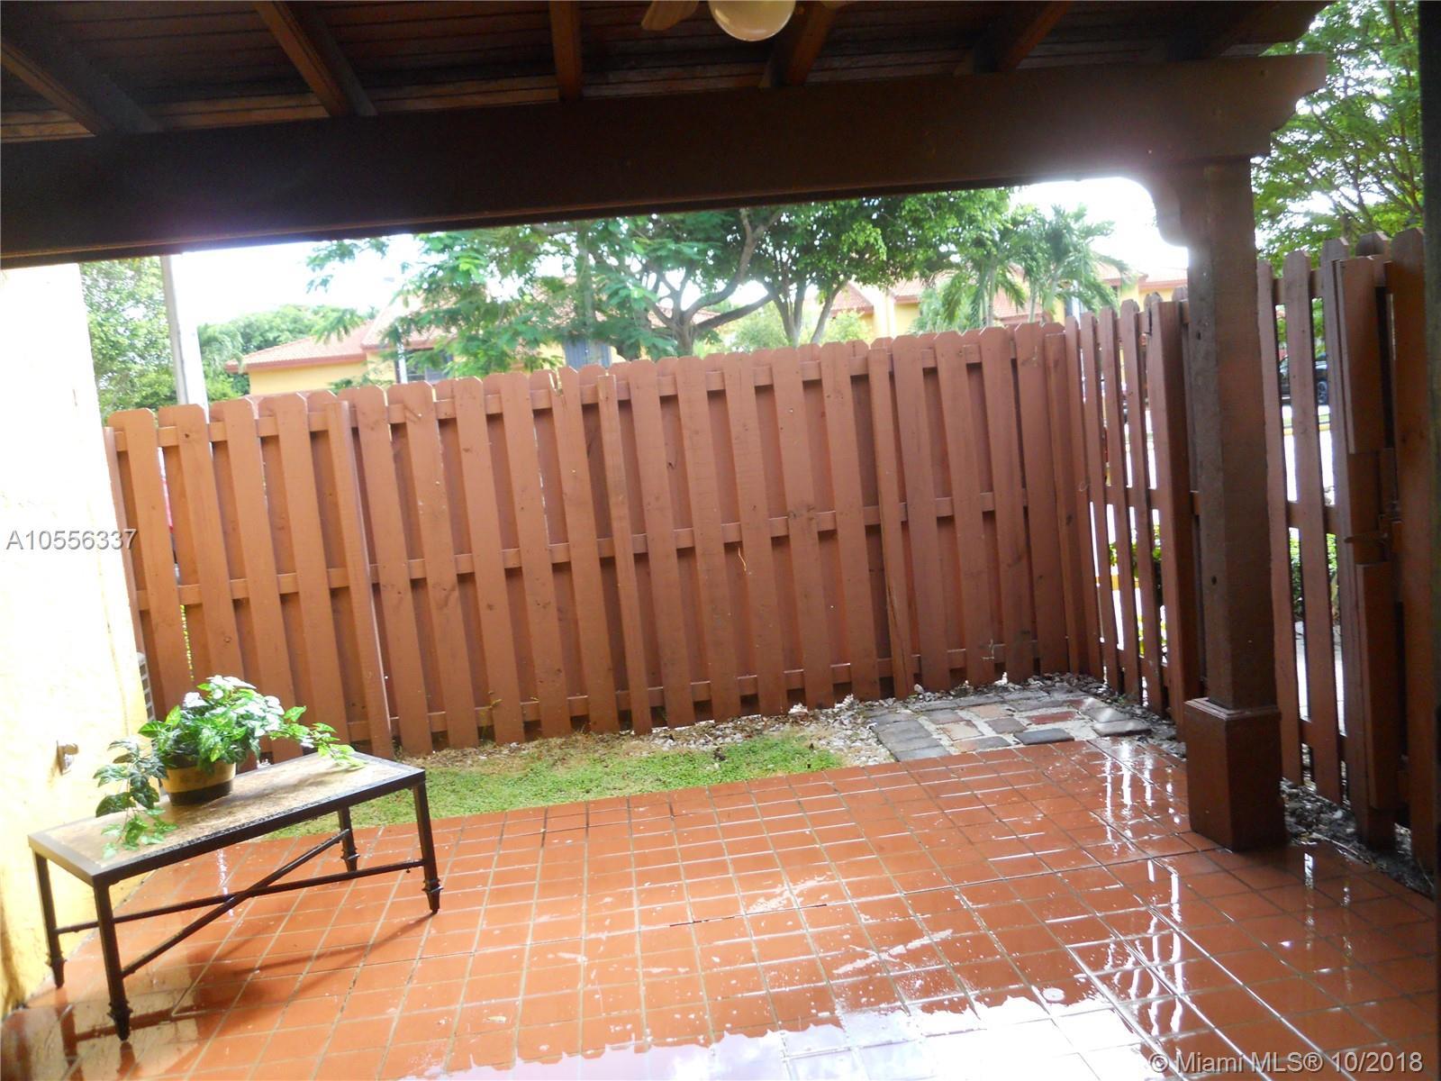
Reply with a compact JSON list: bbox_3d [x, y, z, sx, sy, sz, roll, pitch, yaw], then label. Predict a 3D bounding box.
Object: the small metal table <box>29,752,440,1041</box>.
[{"bbox_3d":[-1.487,1.044,3.644,0.574,0.466,0.996,0,8,45],"label":"small metal table"}]

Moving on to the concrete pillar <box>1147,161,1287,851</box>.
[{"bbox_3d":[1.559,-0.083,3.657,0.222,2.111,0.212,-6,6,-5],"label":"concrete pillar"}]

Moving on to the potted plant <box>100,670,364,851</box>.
[{"bbox_3d":[-1.571,0.626,3.625,0.424,0.383,0.815,0,8,45],"label":"potted plant"}]

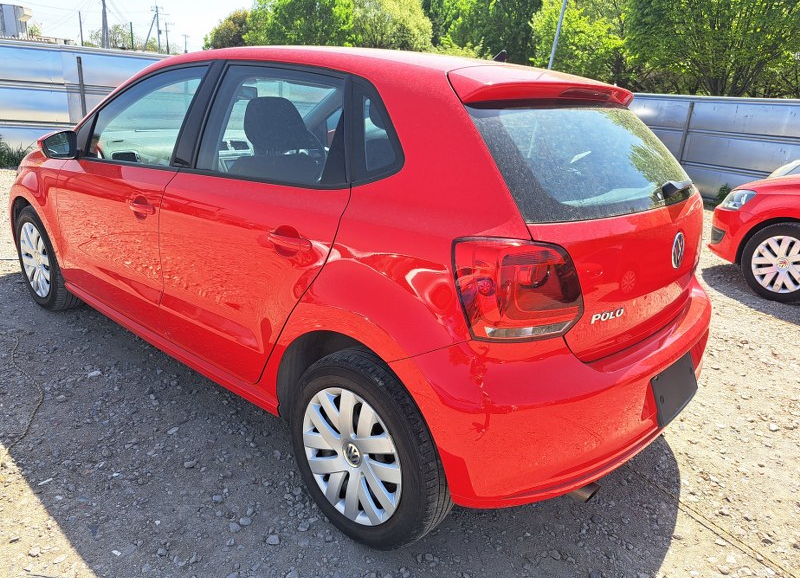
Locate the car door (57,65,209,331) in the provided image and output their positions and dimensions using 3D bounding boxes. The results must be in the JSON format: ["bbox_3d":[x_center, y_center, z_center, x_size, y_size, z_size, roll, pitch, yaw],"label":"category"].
[{"bbox_3d":[-1.135,-0.434,2.352,1.090,1.060,0.250,19,25,36],"label":"car door"}]

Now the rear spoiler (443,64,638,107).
[{"bbox_3d":[0.522,-0.650,1.803,0.240,0.120,1.160,19,25,36],"label":"rear spoiler"}]

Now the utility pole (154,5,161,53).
[{"bbox_3d":[-36.745,-37.527,85.000,0.330,10.500,0.330,-5,22,-22],"label":"utility pole"}]

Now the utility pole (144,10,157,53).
[{"bbox_3d":[-29.769,-29.492,68.228,0.500,9.270,0.400,-3,21,-22],"label":"utility pole"}]

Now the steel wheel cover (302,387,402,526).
[{"bbox_3d":[-0.136,0.491,1.652,0.420,0.420,0.050,19,25,36],"label":"steel wheel cover"}]

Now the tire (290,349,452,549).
[{"bbox_3d":[-0.085,0.469,1.708,0.600,0.600,0.185,19,25,36],"label":"tire"}]

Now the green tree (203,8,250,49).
[{"bbox_3d":[-7.464,-10.172,25.012,2.800,4.390,2.800,-1,20,-16],"label":"green tree"}]

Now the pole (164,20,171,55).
[{"bbox_3d":[-46.221,-47.513,110.731,0.330,10.500,0.330,-4,21,-21],"label":"pole"}]

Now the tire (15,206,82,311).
[{"bbox_3d":[-1.990,-0.173,3.153,0.600,0.600,0.190,19,24,36],"label":"tire"}]

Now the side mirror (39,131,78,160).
[{"bbox_3d":[-1.491,-0.638,2.436,0.120,0.140,0.200,19,24,36],"label":"side mirror"}]

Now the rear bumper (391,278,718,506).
[{"bbox_3d":[0.701,0.210,1.913,0.570,0.500,1.670,19,24,36],"label":"rear bumper"}]

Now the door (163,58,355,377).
[{"bbox_3d":[-0.457,-0.200,1.826,0.990,1.030,0.220,19,24,36],"label":"door"}]

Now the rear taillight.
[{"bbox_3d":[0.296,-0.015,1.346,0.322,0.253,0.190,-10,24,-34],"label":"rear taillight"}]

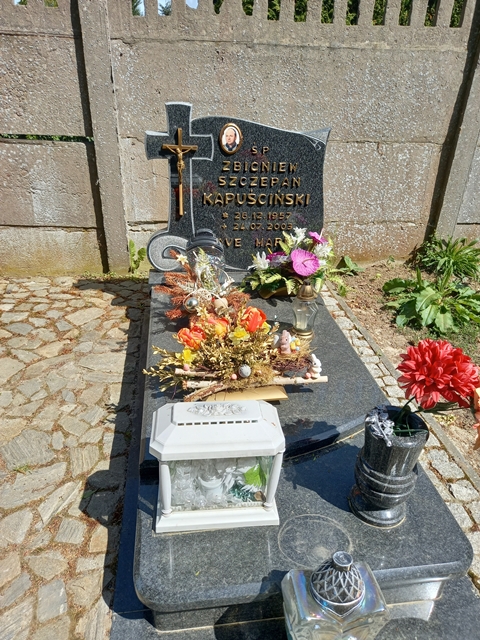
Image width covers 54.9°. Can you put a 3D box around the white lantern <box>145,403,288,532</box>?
[{"bbox_3d":[-0.057,0.353,1.167,0.312,0.302,0.182,-1,27,-5],"label":"white lantern"}]

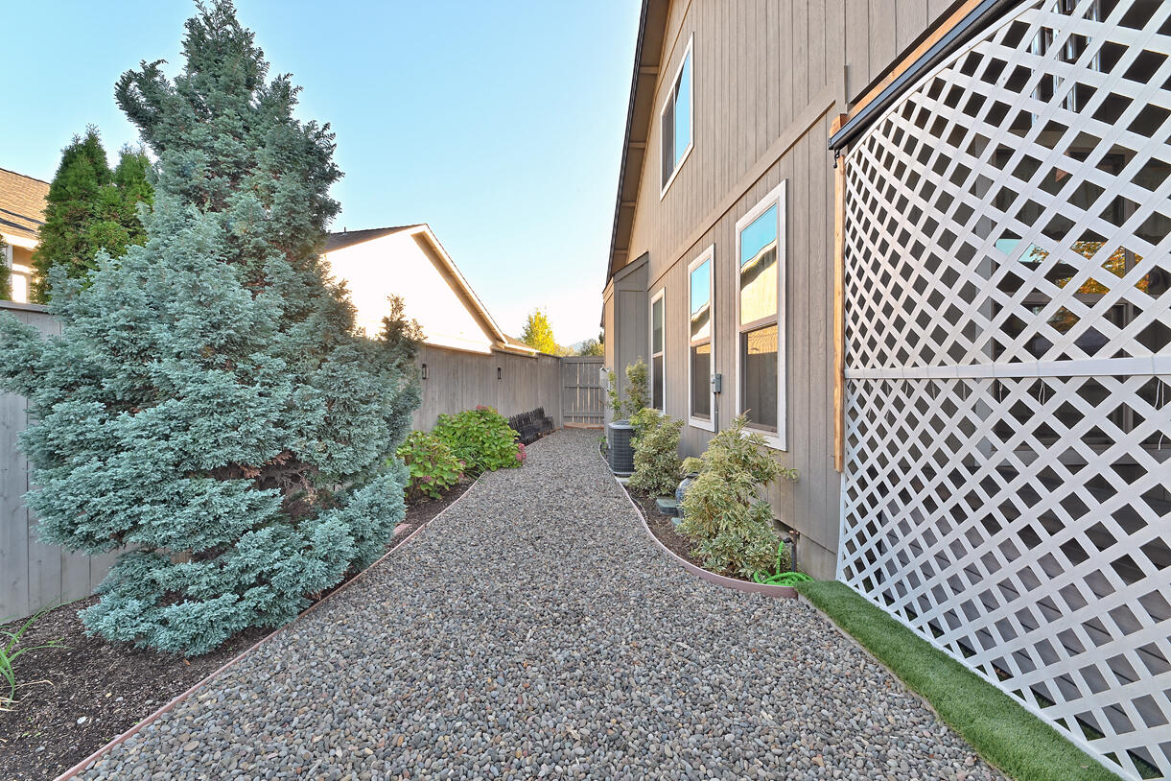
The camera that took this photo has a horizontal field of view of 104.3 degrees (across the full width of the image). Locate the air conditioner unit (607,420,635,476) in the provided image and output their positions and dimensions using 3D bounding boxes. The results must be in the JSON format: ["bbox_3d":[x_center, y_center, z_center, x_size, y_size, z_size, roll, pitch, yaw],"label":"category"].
[{"bbox_3d":[0.680,0.815,6.420,0.720,0.710,0.720,0,0,0],"label":"air conditioner unit"}]

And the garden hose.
[{"bbox_3d":[1.310,1.150,3.040,0.370,0.240,0.280,0,0,-4],"label":"garden hose"}]

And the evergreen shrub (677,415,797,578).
[{"bbox_3d":[1.120,0.720,3.500,0.800,1.080,0.860,0,0,-4],"label":"evergreen shrub"}]

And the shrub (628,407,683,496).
[{"bbox_3d":[0.868,0.725,5.650,0.680,0.990,0.680,0,0,-4],"label":"shrub"}]

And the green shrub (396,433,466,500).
[{"bbox_3d":[-1.920,0.875,5.500,0.920,0.760,0.880,0,0,0],"label":"green shrub"}]

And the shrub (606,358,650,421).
[{"bbox_3d":[0.710,0.320,7.450,0.720,1.620,0.620,0,0,-4],"label":"shrub"}]

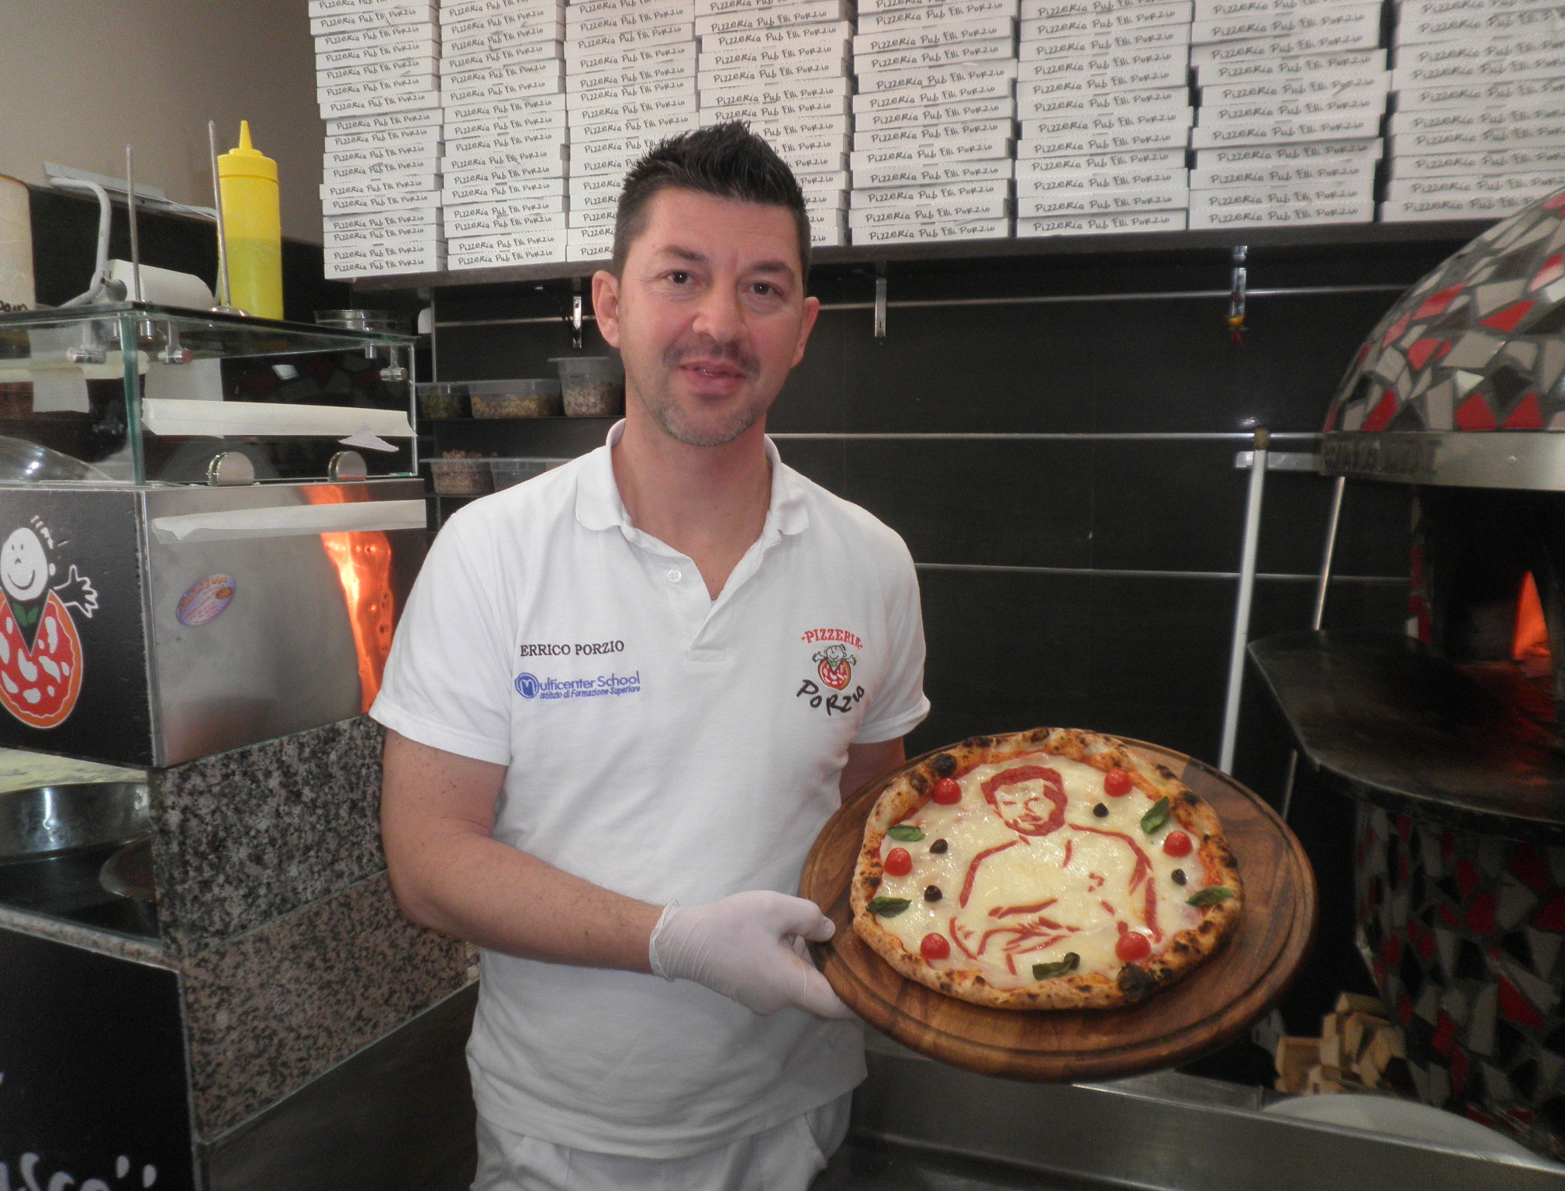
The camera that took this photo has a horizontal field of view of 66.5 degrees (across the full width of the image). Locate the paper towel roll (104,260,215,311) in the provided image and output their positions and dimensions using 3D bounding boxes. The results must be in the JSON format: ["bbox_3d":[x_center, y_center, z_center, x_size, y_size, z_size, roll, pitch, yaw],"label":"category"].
[{"bbox_3d":[-0.872,-0.413,1.660,0.094,0.094,0.152,2,8,16],"label":"paper towel roll"}]

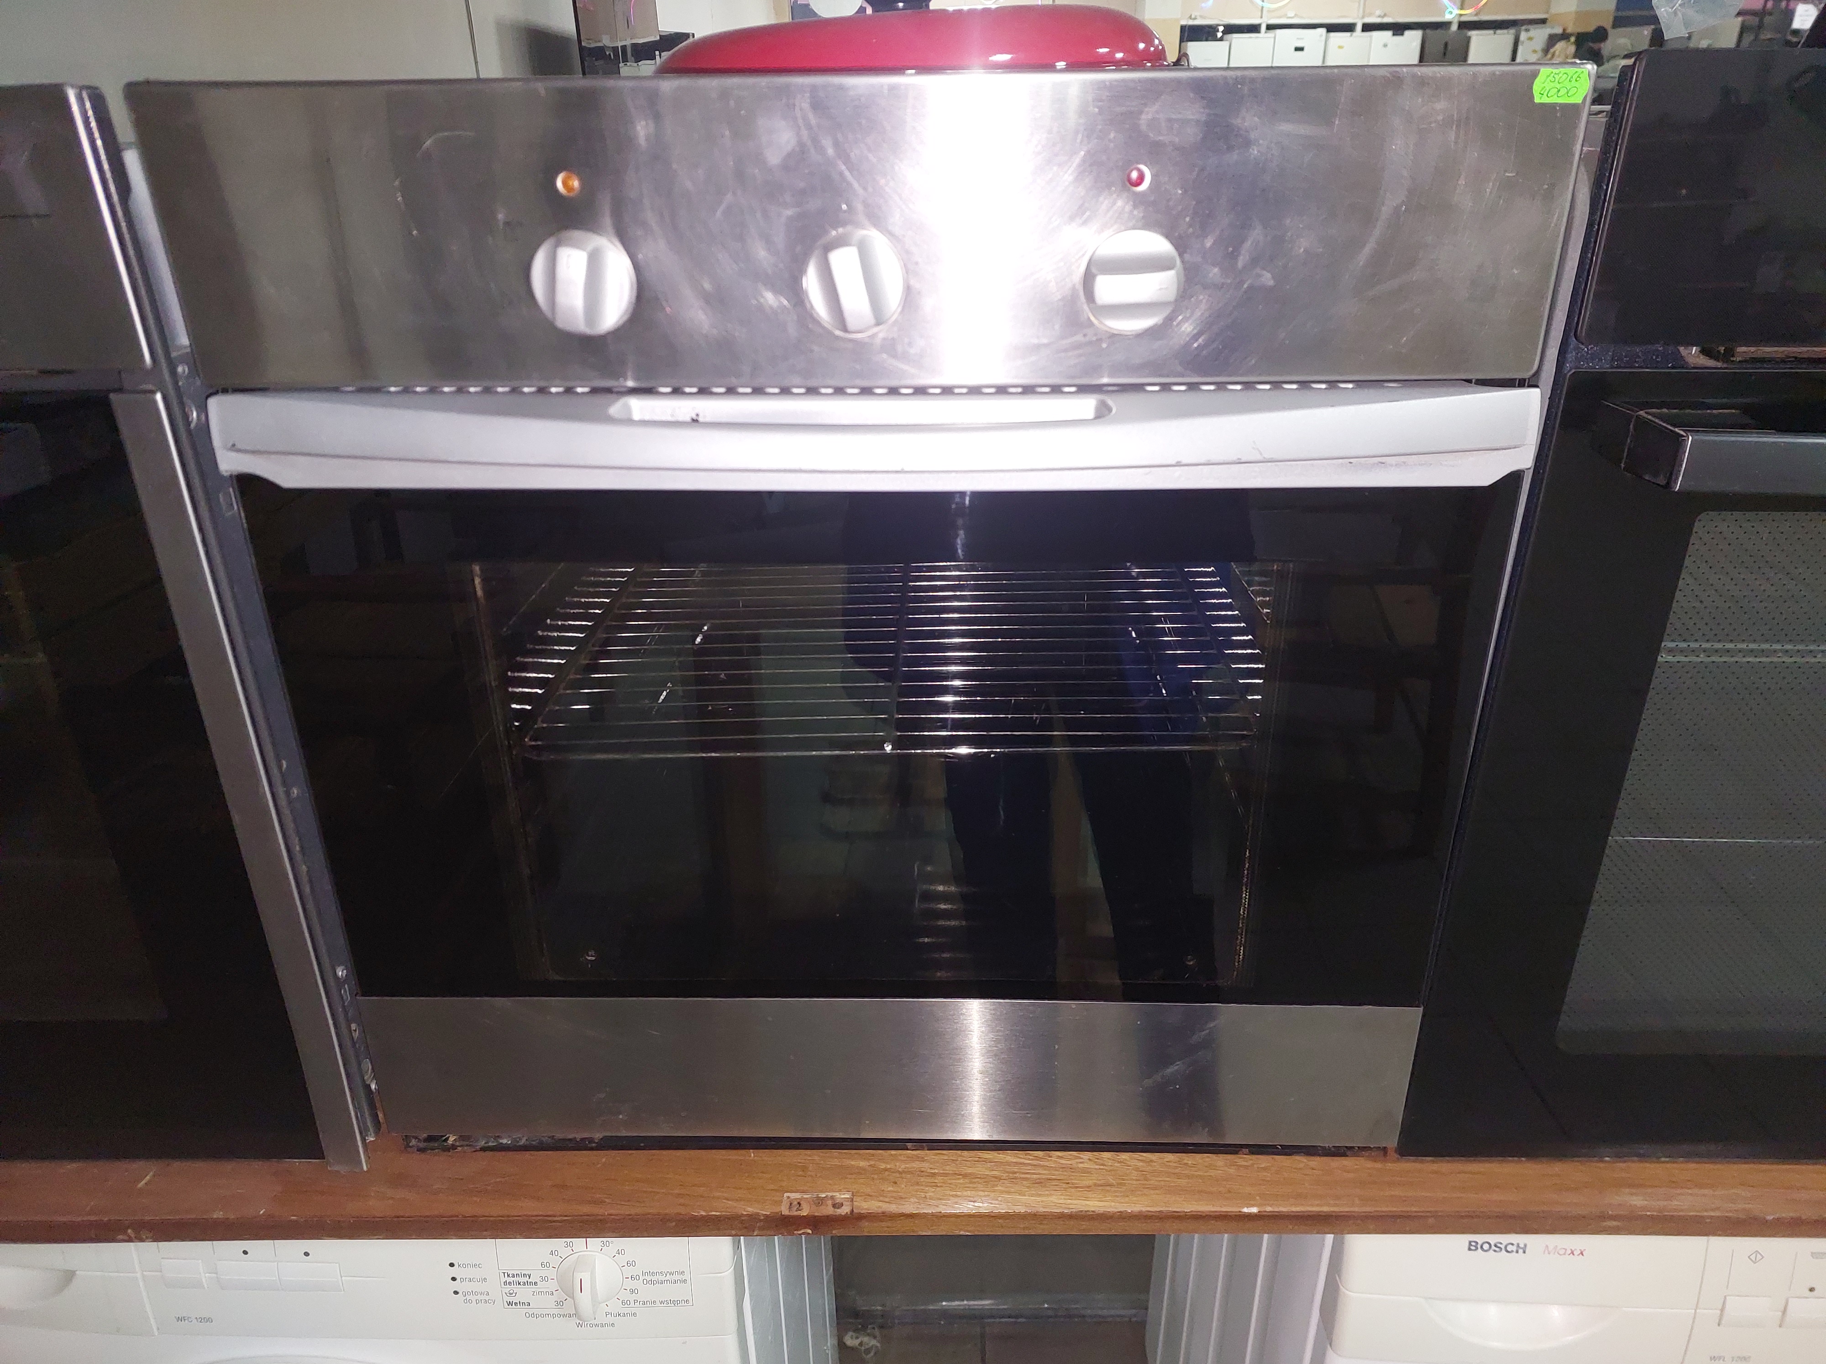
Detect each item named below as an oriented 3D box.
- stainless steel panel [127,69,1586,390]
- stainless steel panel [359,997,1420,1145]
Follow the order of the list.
[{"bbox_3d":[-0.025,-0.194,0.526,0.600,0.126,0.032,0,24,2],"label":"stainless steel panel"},{"bbox_3d":[-0.018,0.223,0.712,0.597,0.101,0.020,0,24,2],"label":"stainless steel panel"}]

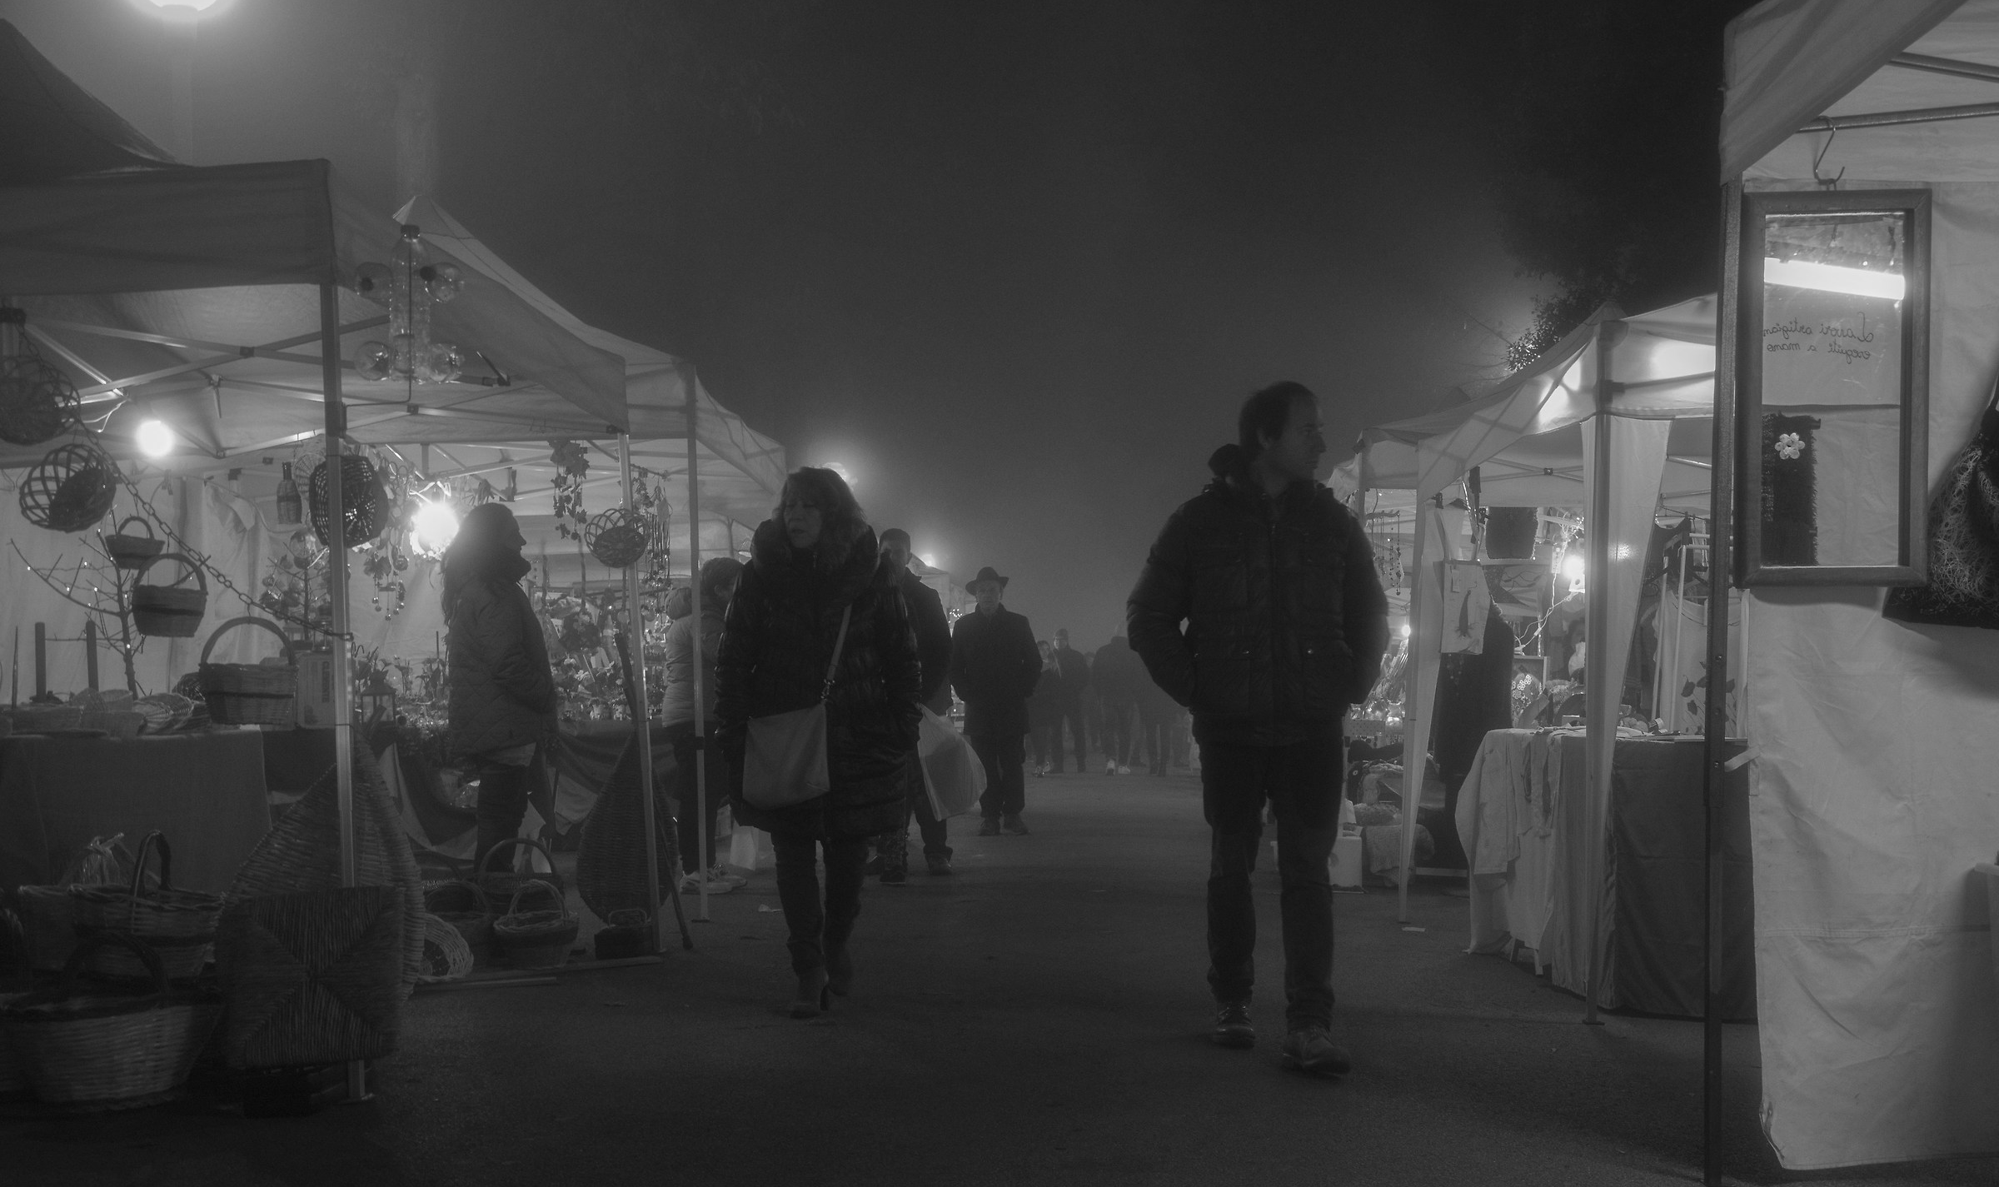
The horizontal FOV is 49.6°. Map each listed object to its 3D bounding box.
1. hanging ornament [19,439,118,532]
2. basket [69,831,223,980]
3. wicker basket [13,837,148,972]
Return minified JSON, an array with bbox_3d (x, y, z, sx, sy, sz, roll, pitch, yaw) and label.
[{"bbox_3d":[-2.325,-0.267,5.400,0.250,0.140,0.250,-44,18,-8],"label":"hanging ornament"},{"bbox_3d":[-2.589,0.947,6.563,0.430,0.430,0.310,0,-3,-9],"label":"basket"},{"bbox_3d":[-2.884,0.973,6.812,0.380,0.420,0.310,1,-3,-17],"label":"wicker basket"}]

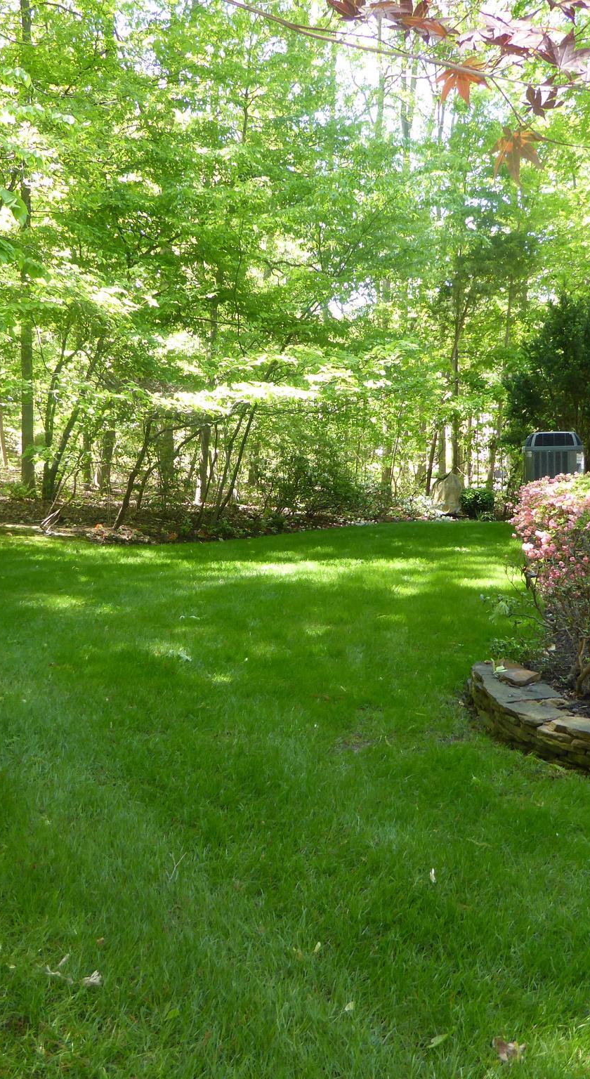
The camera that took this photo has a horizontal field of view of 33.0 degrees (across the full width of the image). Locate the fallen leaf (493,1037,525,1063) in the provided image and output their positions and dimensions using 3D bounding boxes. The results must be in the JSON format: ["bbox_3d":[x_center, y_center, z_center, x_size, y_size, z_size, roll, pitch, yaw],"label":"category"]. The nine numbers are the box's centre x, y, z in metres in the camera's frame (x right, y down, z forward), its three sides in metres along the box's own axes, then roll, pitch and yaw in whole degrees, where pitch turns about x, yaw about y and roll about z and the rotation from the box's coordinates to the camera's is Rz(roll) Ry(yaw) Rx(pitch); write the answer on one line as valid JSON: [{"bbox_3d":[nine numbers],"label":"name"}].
[{"bbox_3d":[0.472,1.125,2.200,0.066,0.025,0.050,0,5,12],"label":"fallen leaf"}]

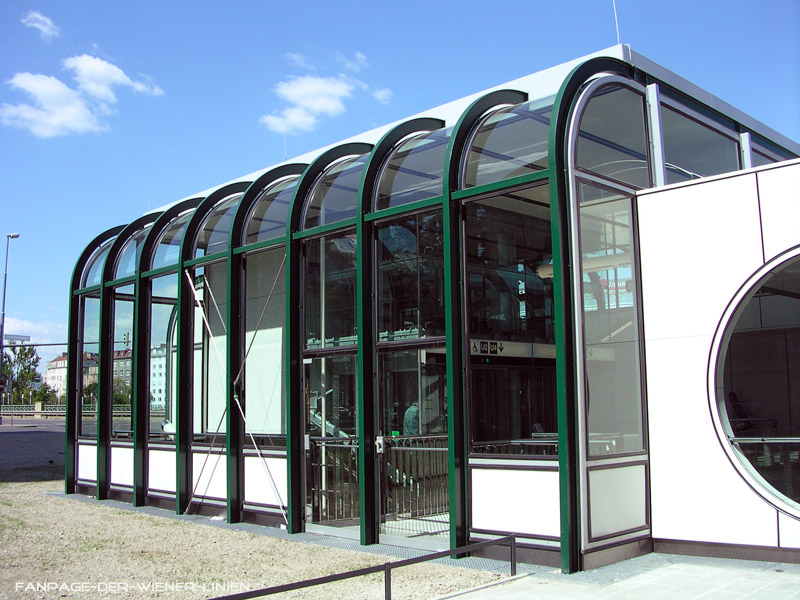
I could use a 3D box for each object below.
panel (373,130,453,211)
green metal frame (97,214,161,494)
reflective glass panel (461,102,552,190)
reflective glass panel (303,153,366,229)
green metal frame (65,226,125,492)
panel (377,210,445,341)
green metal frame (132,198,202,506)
[{"bbox_3d":[0.586,-1.586,9.838,1.258,1.271,1.205,7,-11,-44],"label":"panel"},{"bbox_3d":[-4.864,0.932,15.907,1.502,5.491,0.107,6,-10,-44],"label":"green metal frame"},{"bbox_3d":[1.604,-1.804,9.611,1.316,1.387,1.401,6,-10,-44],"label":"reflective glass panel"},{"bbox_3d":[-0.382,-1.528,11.630,1.316,1.387,1.401,6,-10,-44],"label":"reflective glass panel"},{"bbox_3d":[-5.833,1.070,16.933,1.502,5.491,0.107,6,-10,-44],"label":"green metal frame"},{"bbox_3d":[0.215,-0.274,10.021,0.072,1.502,1.373,6,-10,-44],"label":"panel"},{"bbox_3d":[-3.889,0.793,14.886,1.502,5.491,0.107,6,-10,-44],"label":"green metal frame"}]

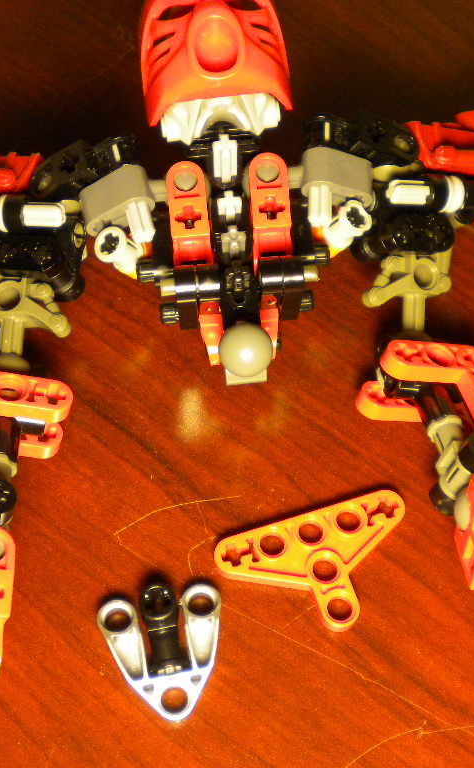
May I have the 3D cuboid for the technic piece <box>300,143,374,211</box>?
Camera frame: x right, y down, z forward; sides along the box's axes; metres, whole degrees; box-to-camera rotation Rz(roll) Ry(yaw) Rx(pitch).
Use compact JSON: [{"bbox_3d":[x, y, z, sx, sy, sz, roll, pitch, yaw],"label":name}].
[{"bbox_3d":[0.021,-0.041,0.211,0.016,0.008,0.008,12,68,-22],"label":"technic piece"}]

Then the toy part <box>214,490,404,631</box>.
[{"bbox_3d":[0.017,0.037,0.201,0.040,0.004,0.024,-15,63,-9],"label":"toy part"}]

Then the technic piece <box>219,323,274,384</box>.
[{"bbox_3d":[0.002,-0.006,0.201,0.010,0.013,0.011,0,62,-1],"label":"technic piece"}]

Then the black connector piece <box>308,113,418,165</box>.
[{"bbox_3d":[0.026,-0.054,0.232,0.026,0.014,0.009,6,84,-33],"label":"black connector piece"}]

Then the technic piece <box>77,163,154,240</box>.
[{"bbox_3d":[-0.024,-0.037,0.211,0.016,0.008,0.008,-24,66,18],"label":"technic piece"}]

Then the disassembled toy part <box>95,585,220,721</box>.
[{"bbox_3d":[-0.013,0.050,0.192,0.024,0.009,0.025,-10,64,-7],"label":"disassembled toy part"}]

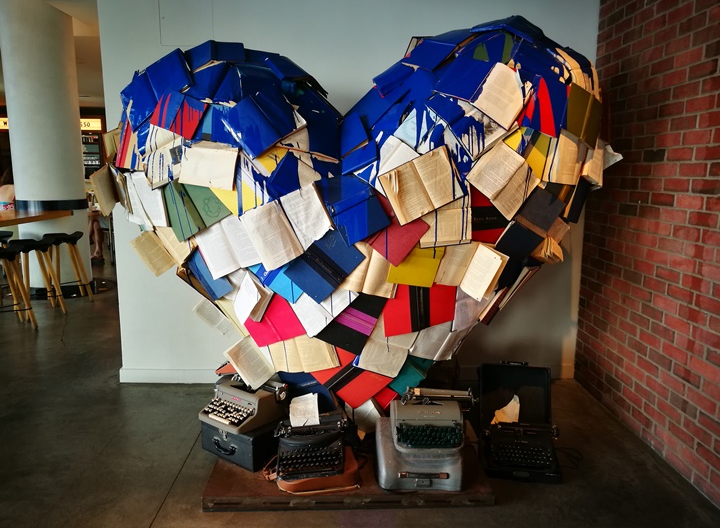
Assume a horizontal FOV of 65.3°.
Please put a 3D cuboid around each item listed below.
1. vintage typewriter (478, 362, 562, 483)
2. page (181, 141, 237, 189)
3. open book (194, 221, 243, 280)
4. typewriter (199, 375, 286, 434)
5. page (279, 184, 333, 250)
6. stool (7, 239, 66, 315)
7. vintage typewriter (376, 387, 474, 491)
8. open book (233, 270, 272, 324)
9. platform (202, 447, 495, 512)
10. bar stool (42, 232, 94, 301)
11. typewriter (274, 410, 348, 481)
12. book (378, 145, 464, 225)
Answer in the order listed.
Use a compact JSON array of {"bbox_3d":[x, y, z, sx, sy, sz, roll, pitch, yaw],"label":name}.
[{"bbox_3d":[0.740,0.696,2.562,0.325,0.420,0.370,2,10,8],"label":"vintage typewriter"},{"bbox_3d":[-0.623,-0.405,2.322,0.238,0.172,0.030,9,5,7],"label":"page"},{"bbox_3d":[-0.608,-0.054,2.402,0.146,0.210,0.035,-17,13,18],"label":"open book"},{"bbox_3d":[-0.518,0.619,2.559,0.305,0.147,0.315,7,12,36],"label":"typewriter"},{"bbox_3d":[-0.211,-0.198,2.323,0.152,0.219,0.030,-26,16,-4],"label":"page"},{"bbox_3d":[-2.925,0.117,5.110,0.460,0.690,0.450,0,10,-2],"label":"stool"},{"bbox_3d":[0.280,0.712,2.384,0.390,0.320,0.360,1,10,3],"label":"vintage typewriter"},{"bbox_3d":[-0.465,0.133,2.439,0.124,0.193,0.070,-12,15,22],"label":"open book"},{"bbox_3d":[-0.046,0.900,2.408,1.140,0.062,0.420,0,10,-2],"label":"platform"},{"bbox_3d":[-2.915,0.037,5.584,0.460,0.690,0.450,0,10,-2],"label":"bar stool"},{"bbox_3d":[-0.220,0.743,2.363,0.290,0.155,0.290,-2,10,-13],"label":"typewriter"},{"bbox_3d":[0.258,-0.320,2.311,0.290,0.222,0.040,-23,11,7],"label":"book"}]

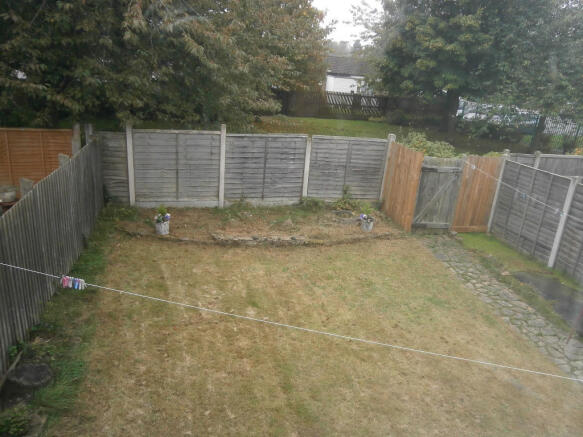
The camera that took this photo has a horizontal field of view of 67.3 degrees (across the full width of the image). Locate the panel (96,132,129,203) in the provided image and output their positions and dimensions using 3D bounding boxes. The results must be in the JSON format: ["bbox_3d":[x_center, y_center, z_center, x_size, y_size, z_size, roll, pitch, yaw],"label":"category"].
[{"bbox_3d":[-3.784,-1.087,9.237,0.700,1.500,0.045,0,19,-11],"label":"panel"}]

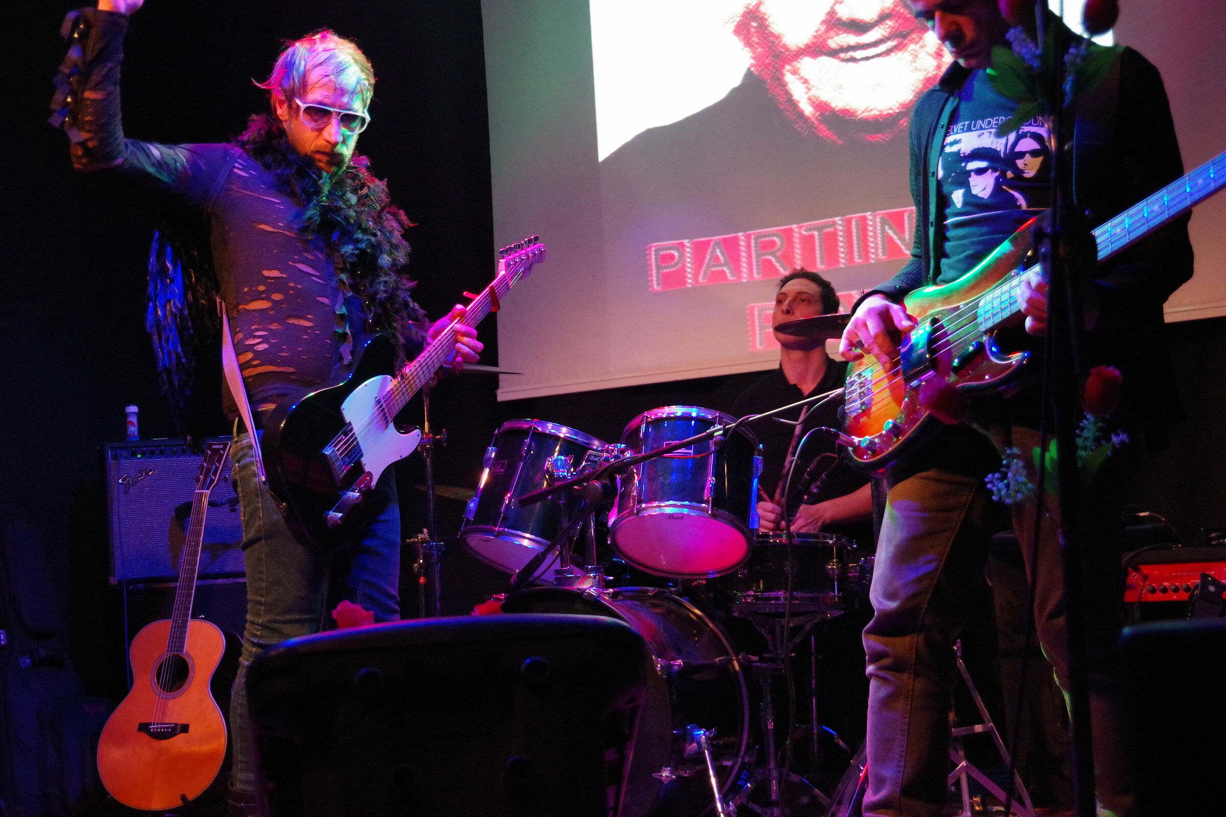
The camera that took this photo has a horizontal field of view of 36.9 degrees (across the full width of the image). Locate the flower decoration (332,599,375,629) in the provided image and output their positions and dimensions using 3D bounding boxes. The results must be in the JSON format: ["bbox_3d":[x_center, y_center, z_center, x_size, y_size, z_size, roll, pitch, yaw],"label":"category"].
[{"bbox_3d":[-0.437,0.352,3.100,0.080,0.075,0.075,-3,-3,0],"label":"flower decoration"}]

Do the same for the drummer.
[{"bbox_3d":[0.500,0.300,4.970,0.650,1.370,0.800,-4,-3,22],"label":"drummer"}]

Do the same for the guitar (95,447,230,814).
[{"bbox_3d":[-1.118,0.562,4.900,0.405,1.030,0.125,-3,-22,22],"label":"guitar"}]

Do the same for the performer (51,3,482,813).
[{"bbox_3d":[-0.665,0.070,3.600,0.760,1.800,0.550,0,-4,-45],"label":"performer"}]

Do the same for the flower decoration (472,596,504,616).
[{"bbox_3d":[-0.255,0.406,3.750,0.080,0.075,0.075,-3,-3,0],"label":"flower decoration"}]

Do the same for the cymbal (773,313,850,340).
[{"bbox_3d":[0.597,-0.204,4.450,0.420,0.045,0.420,-3,-6,0],"label":"cymbal"}]

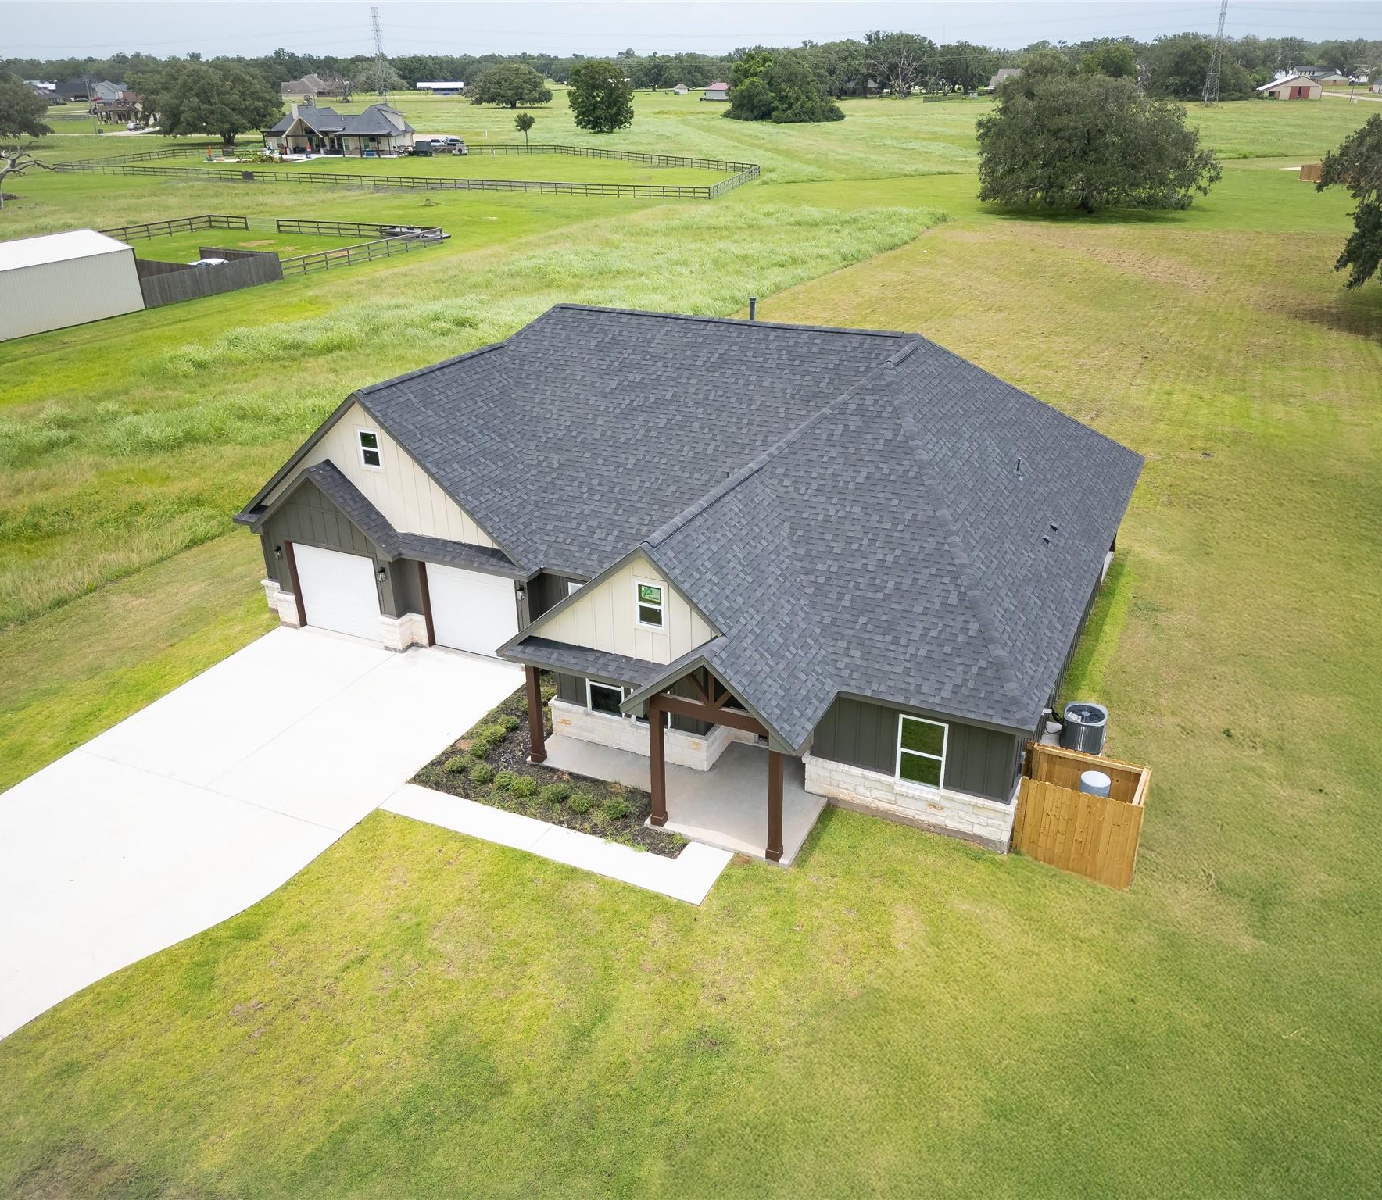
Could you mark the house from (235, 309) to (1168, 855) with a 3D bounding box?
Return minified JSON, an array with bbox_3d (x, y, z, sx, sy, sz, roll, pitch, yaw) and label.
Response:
[{"bbox_3d":[-0.516,-3.111,29.236,21.400,7.800,18.800,11,28,24],"label":"house"}]

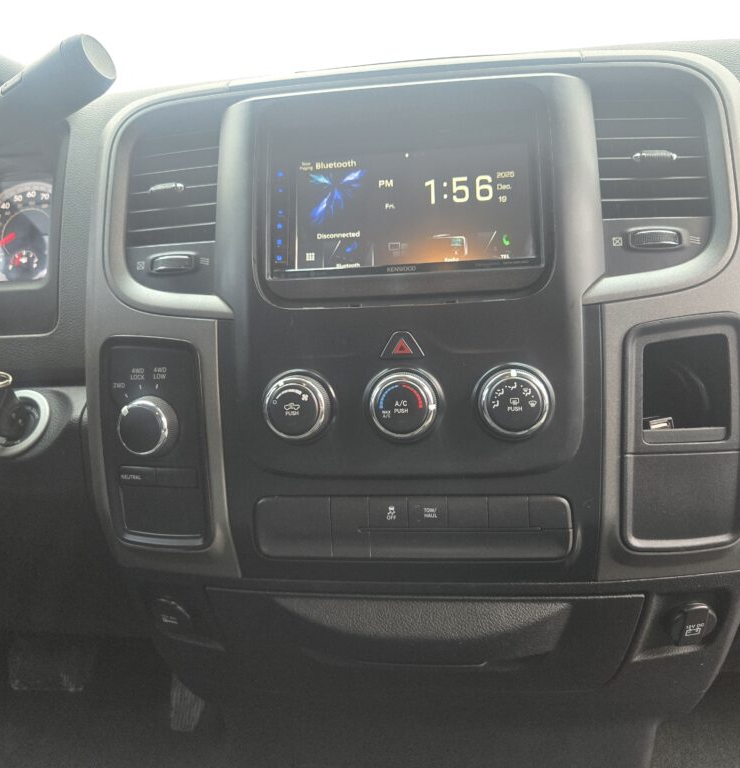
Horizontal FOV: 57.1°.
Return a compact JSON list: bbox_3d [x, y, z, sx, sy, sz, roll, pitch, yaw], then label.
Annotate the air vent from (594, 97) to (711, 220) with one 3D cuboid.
[{"bbox_3d":[0.180,-0.144,0.440,0.067,0.082,0.028,-1,-13,8],"label":"air vent"}]

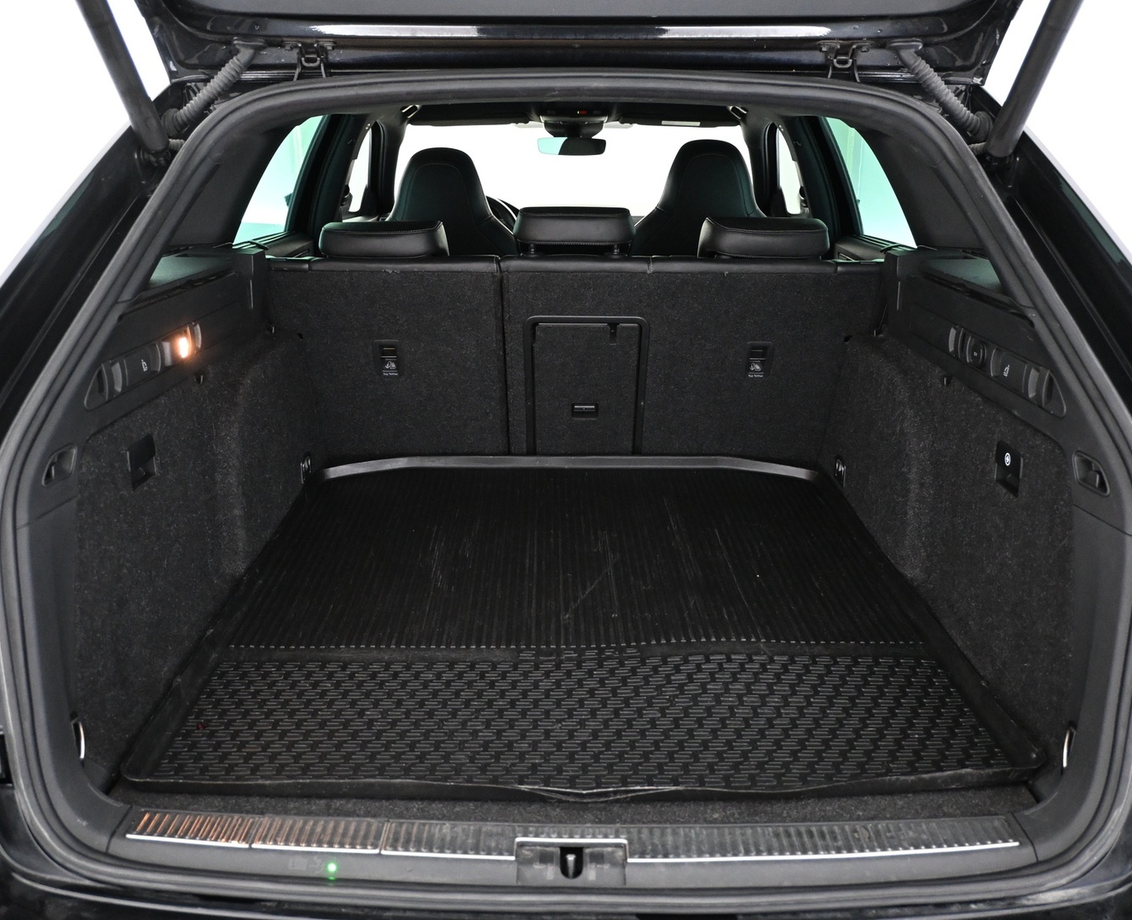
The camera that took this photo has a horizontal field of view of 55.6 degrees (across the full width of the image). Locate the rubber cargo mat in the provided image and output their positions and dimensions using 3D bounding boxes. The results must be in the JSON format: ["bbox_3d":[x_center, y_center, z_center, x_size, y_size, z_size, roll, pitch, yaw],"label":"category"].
[{"bbox_3d":[0.016,0.172,1.716,1.010,0.040,1.120,0,18,-1],"label":"rubber cargo mat"}]

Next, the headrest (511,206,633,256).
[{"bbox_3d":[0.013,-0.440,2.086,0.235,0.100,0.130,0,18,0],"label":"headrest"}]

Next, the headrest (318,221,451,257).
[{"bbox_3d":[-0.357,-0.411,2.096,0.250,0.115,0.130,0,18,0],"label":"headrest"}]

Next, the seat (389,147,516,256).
[{"bbox_3d":[-0.345,-0.515,3.471,0.540,0.960,0.800,0,18,0],"label":"seat"}]

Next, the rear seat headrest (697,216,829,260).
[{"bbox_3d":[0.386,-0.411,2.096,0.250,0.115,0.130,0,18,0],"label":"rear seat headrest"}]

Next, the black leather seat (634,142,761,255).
[{"bbox_3d":[0.393,-0.529,3.466,0.540,0.960,0.800,0,18,0],"label":"black leather seat"}]

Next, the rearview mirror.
[{"bbox_3d":[0.020,-1.070,3.660,0.240,0.067,0.045,4,18,12],"label":"rearview mirror"}]

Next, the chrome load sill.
[{"bbox_3d":[0.007,0.406,1.112,0.930,0.045,0.100,0,18,0],"label":"chrome load sill"}]

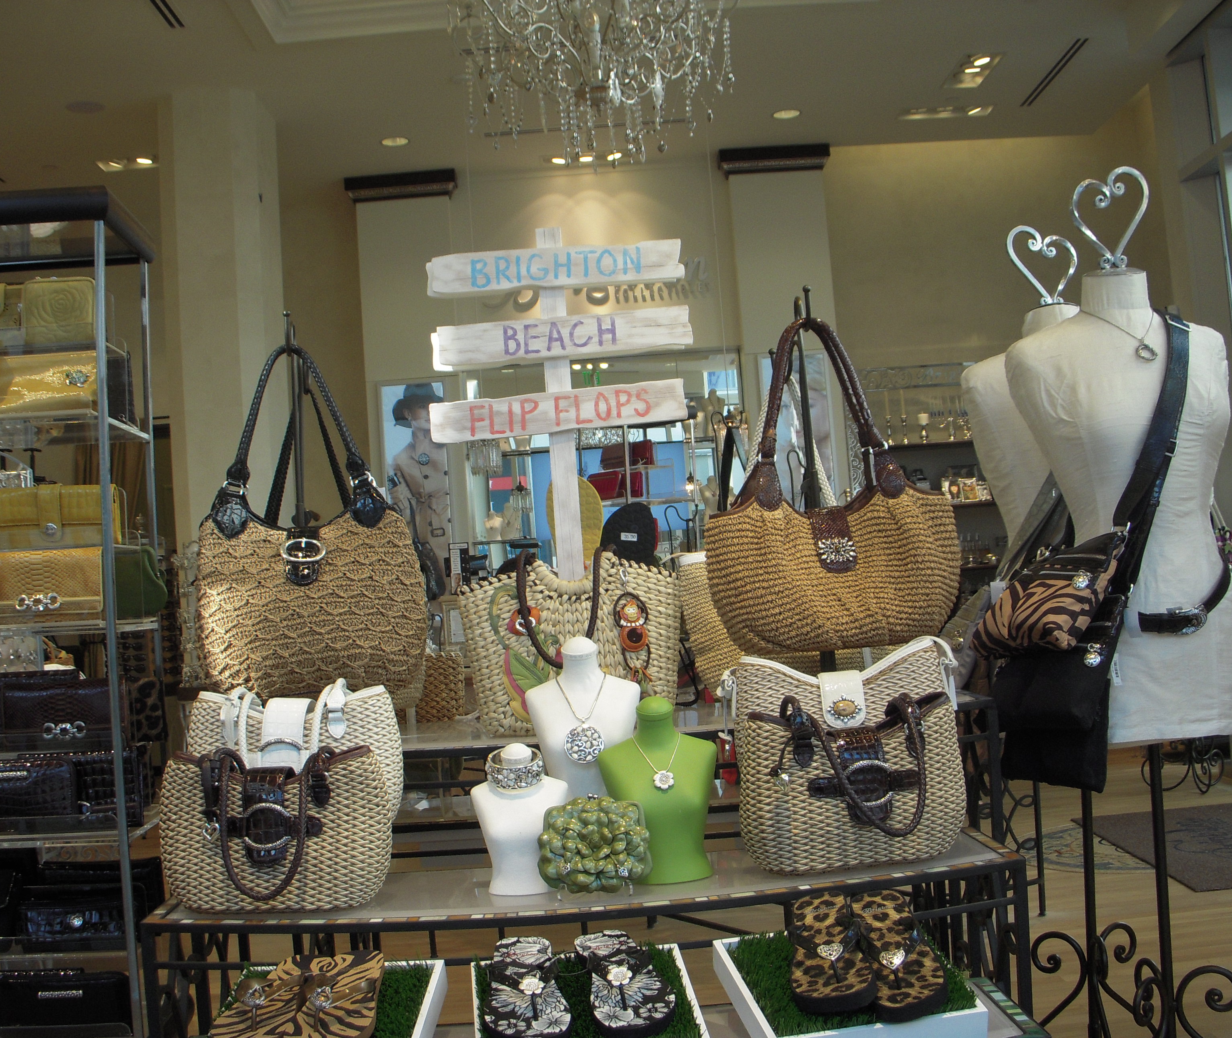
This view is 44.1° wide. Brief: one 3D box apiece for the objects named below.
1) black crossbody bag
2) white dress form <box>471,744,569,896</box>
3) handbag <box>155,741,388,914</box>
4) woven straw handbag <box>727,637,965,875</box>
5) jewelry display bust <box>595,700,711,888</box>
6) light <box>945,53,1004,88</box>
[{"bbox_3d":[0.771,0.048,2.380,0.340,0.740,0.250,-5,-3,24],"label":"black crossbody bag"},{"bbox_3d":[-0.135,0.423,2.150,0.138,0.210,0.085,-4,-3,-4],"label":"white dress form"},{"bbox_3d":[-0.483,0.437,2.160,0.320,0.235,0.130,-4,-3,7],"label":"handbag"},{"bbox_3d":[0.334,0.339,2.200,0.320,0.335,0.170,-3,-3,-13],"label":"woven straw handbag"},{"bbox_3d":[0.058,0.387,2.180,0.168,0.262,0.100,-4,-3,-9],"label":"jewelry display bust"},{"bbox_3d":[1.884,-2.374,8.009,0.200,0.060,0.500,-4,-3,-1],"label":"light"}]

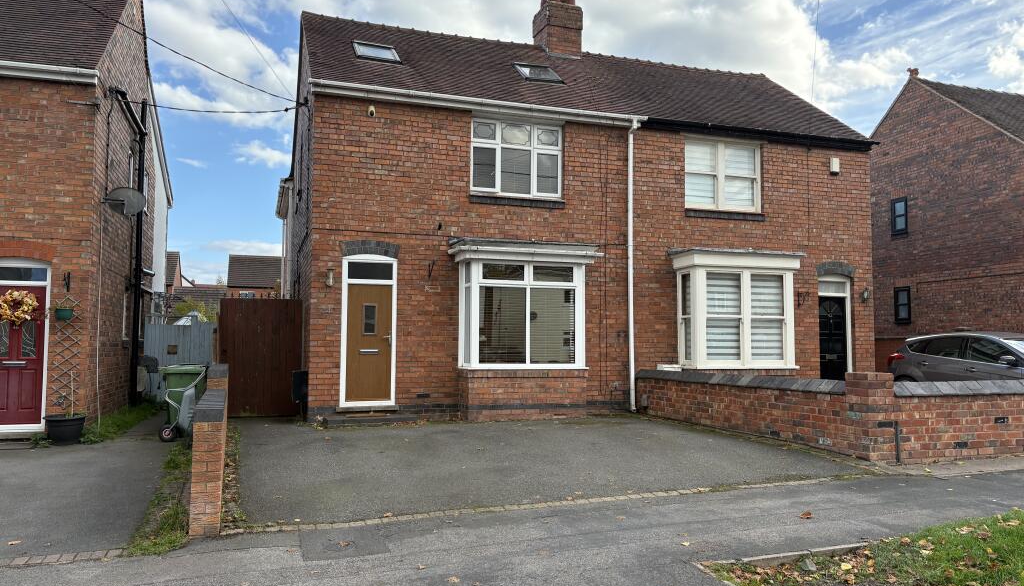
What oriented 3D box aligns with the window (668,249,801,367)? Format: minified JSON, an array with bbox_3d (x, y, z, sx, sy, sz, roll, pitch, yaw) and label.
[{"bbox_3d":[4.205,0.340,14.306,2.361,2.104,0.686,1,-3,-20],"label":"window"}]

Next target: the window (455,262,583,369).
[{"bbox_3d":[0.169,0.387,12.845,1.983,1.725,0.666,1,-3,-20],"label":"window"}]

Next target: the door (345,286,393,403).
[{"bbox_3d":[-2.289,0.806,12.375,0.721,1.877,0.071,1,-3,-20],"label":"door"}]

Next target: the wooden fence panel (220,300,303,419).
[{"bbox_3d":[-4.057,1.048,12.433,1.302,1.907,0.081,1,-3,-20],"label":"wooden fence panel"}]

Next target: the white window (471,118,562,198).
[{"bbox_3d":[0.110,-2.321,13.407,1.680,1.302,0.101,1,-3,-20],"label":"white window"}]

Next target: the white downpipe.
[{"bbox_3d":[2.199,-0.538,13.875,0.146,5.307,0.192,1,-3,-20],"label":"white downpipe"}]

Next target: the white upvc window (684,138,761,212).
[{"bbox_3d":[4.071,-2.266,14.889,1.756,1.377,0.121,1,-3,-20],"label":"white upvc window"}]

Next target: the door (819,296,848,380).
[{"bbox_3d":[6.502,1.017,15.629,0.747,1.882,0.071,1,-3,-20],"label":"door"}]

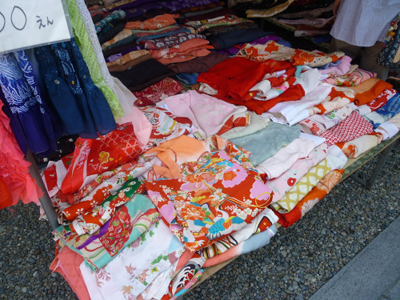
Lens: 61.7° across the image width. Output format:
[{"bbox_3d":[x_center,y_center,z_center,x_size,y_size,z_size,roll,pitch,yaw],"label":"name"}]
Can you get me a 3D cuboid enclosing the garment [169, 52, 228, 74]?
[{"bbox_3d":[-0.007,-0.538,2.125,0.420,0.060,0.200,-25,48,-30],"label":"garment"}]

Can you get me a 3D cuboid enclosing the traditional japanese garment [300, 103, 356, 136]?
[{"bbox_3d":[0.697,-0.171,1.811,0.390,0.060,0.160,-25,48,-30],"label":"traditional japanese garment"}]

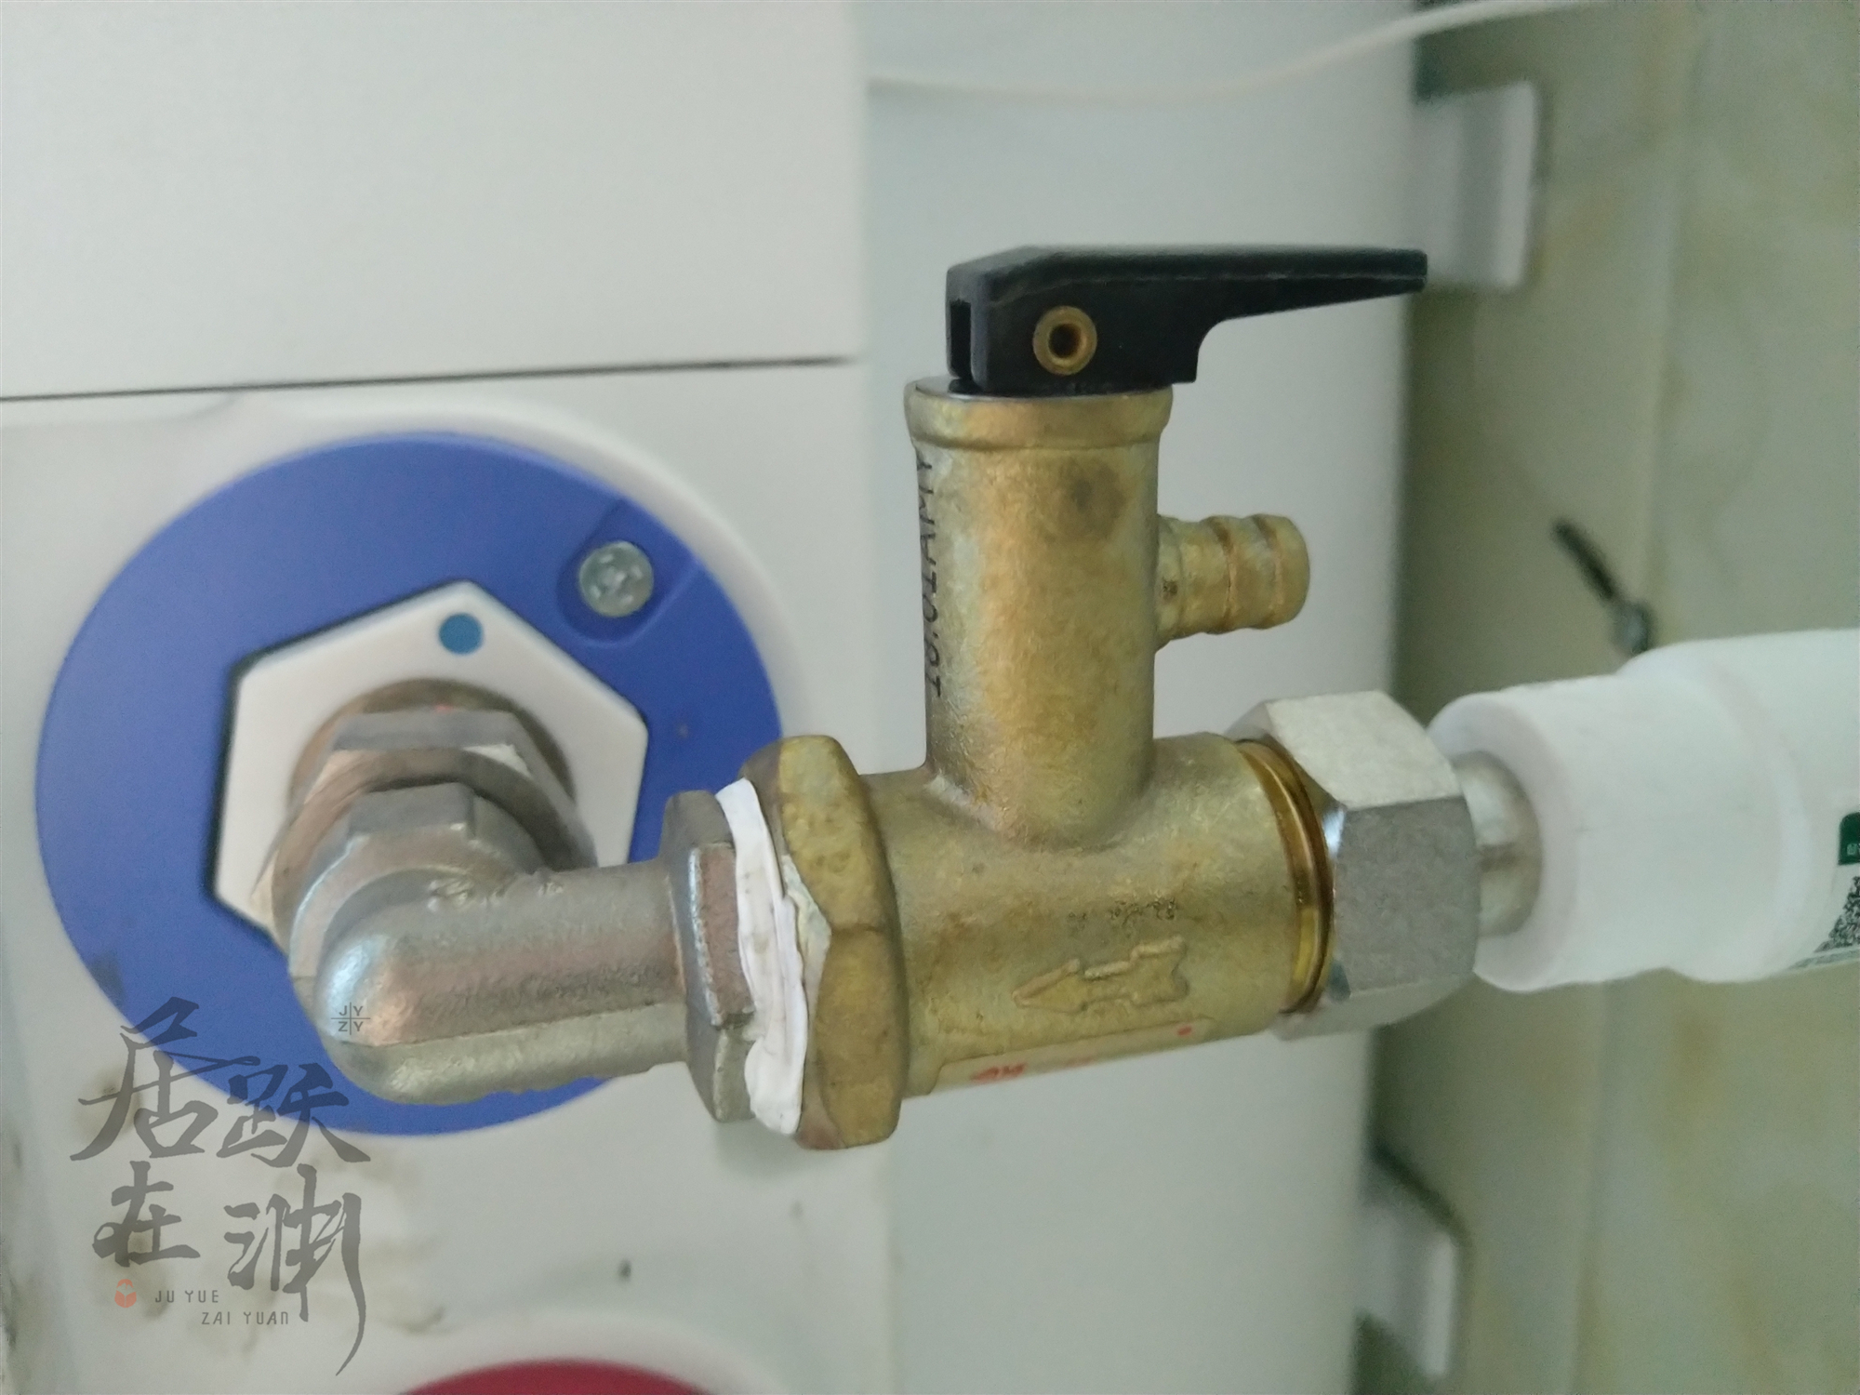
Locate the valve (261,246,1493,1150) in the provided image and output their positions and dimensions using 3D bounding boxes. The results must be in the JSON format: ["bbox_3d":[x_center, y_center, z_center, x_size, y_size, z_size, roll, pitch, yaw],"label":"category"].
[{"bbox_3d":[-0.011,0.000,0.122,0.094,0.072,0.063,-5,16,-16],"label":"valve"}]

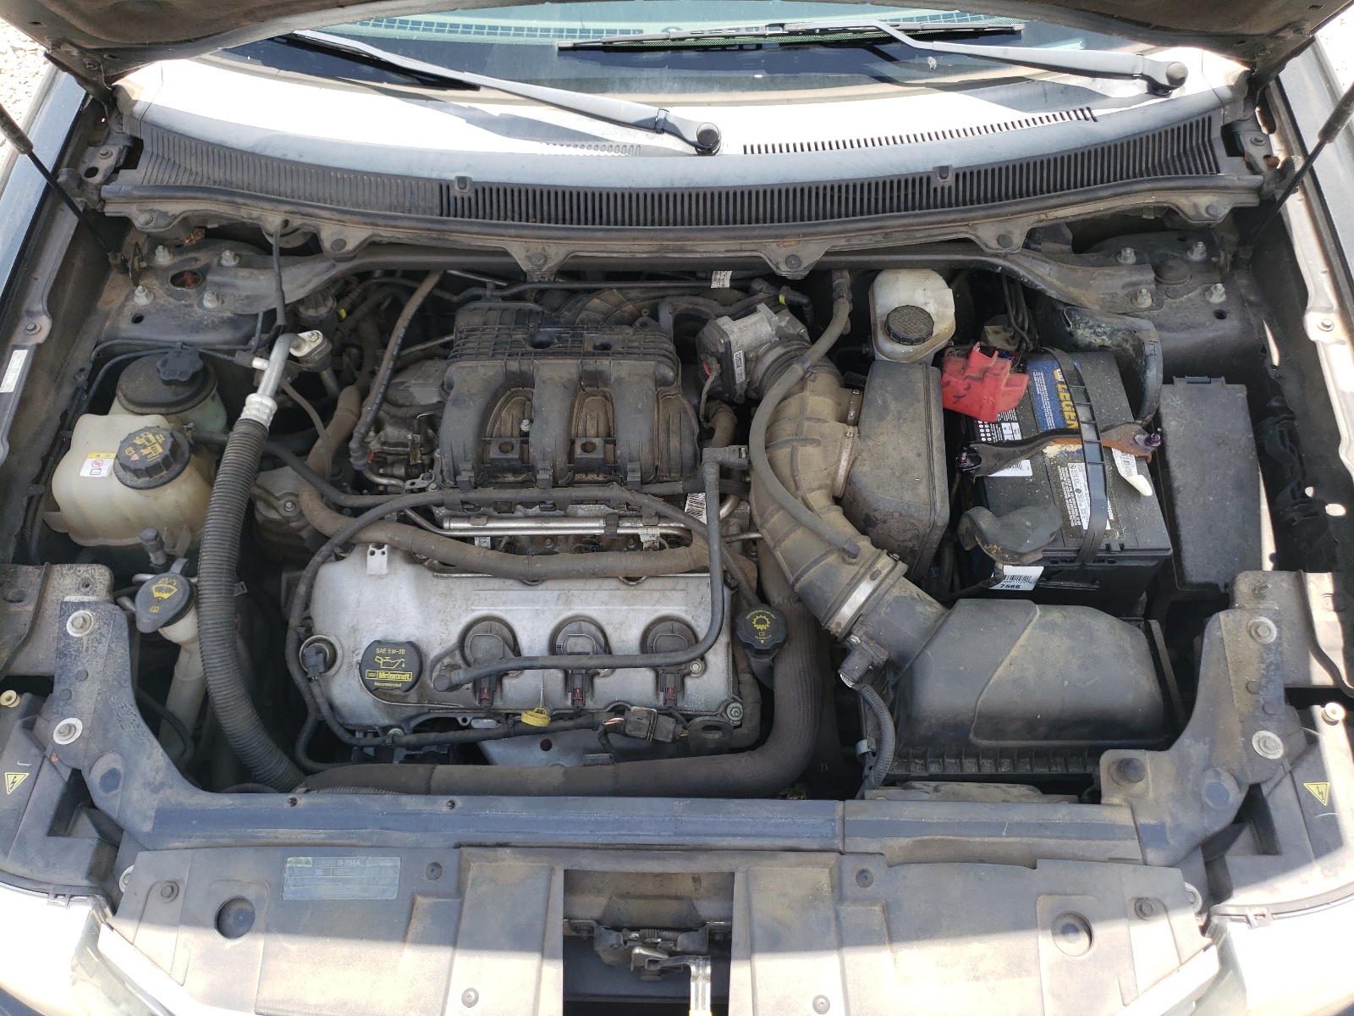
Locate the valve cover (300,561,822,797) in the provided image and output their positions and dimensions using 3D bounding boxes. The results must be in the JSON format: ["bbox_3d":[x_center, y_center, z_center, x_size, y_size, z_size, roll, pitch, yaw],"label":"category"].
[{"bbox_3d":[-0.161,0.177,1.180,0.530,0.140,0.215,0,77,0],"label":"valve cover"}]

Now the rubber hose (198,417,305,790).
[{"bbox_3d":[-0.450,0.095,1.110,0.120,0.160,0.405,0,57,0],"label":"rubber hose"}]

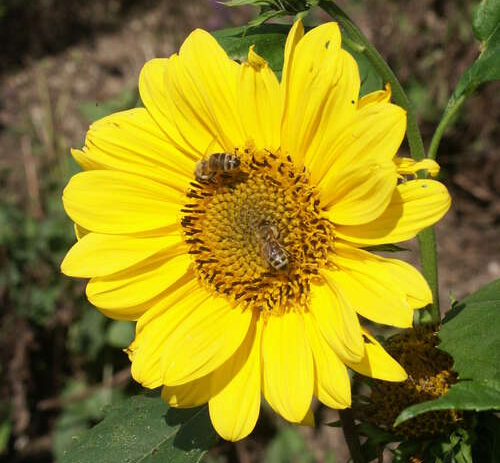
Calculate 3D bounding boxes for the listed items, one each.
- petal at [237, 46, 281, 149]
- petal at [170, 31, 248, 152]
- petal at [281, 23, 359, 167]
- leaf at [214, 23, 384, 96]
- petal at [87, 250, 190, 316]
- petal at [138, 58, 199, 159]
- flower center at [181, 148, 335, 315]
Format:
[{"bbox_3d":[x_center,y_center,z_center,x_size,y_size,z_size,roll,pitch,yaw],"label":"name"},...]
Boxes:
[{"bbox_3d":[0.002,-0.033,0.543,0.011,0.025,0.009,-4,-11,14],"label":"petal"},{"bbox_3d":[-0.011,-0.036,0.547,0.015,0.031,0.009,-20,-14,11],"label":"petal"},{"bbox_3d":[0.017,-0.034,0.539,0.016,0.035,0.010,10,-7,16],"label":"petal"},{"bbox_3d":[0.013,-0.044,0.568,0.046,0.024,0.022,7,24,16],"label":"leaf"},{"bbox_3d":[-0.028,0.013,0.543,0.027,0.013,0.010,-22,-15,10],"label":"petal"},{"bbox_3d":[-0.020,-0.031,0.548,0.011,0.029,0.009,-30,-16,8],"label":"petal"},{"bbox_3d":[0.002,0.000,0.537,0.039,0.041,0.014,-2,-10,14],"label":"flower center"}]

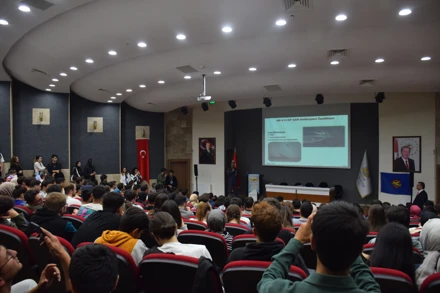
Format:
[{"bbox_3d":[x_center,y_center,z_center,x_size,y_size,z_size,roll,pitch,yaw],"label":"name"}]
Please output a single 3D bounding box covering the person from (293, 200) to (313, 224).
[{"bbox_3d":[1.380,1.470,5.250,0.500,1.280,0.750,0,0,19],"label":"person"}]

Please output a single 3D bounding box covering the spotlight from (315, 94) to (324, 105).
[{"bbox_3d":[4.001,-1.881,13.200,0.340,0.420,0.380,0,0,25],"label":"spotlight"}]

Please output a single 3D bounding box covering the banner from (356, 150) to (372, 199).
[{"bbox_3d":[5.969,1.154,13.600,0.650,2.000,0.350,0,0,25],"label":"banner"}]

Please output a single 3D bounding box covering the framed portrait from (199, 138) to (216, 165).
[{"bbox_3d":[-0.610,0.238,16.364,0.950,1.330,0.050,0,0,25],"label":"framed portrait"}]

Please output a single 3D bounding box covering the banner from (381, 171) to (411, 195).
[{"bbox_3d":[6.558,1.394,12.300,0.980,0.840,0.080,0,0,32],"label":"banner"}]

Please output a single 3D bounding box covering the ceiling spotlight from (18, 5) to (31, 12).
[{"bbox_3d":[-3.939,-2.774,6.650,0.200,0.080,0.200,0,0,0],"label":"ceiling spotlight"}]

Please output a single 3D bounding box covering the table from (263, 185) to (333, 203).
[{"bbox_3d":[3.220,1.980,13.450,2.550,0.750,0.750,0,0,25],"label":"table"}]

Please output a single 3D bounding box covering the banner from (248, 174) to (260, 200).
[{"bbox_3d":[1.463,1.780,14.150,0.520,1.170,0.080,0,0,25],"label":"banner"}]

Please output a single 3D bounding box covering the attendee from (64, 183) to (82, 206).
[{"bbox_3d":[-2.740,1.340,6.470,0.500,1.280,0.750,0,0,35],"label":"attendee"}]

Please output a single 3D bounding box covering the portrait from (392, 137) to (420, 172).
[{"bbox_3d":[7.221,0.327,12.705,0.980,1.380,0.050,0,0,25],"label":"portrait"}]

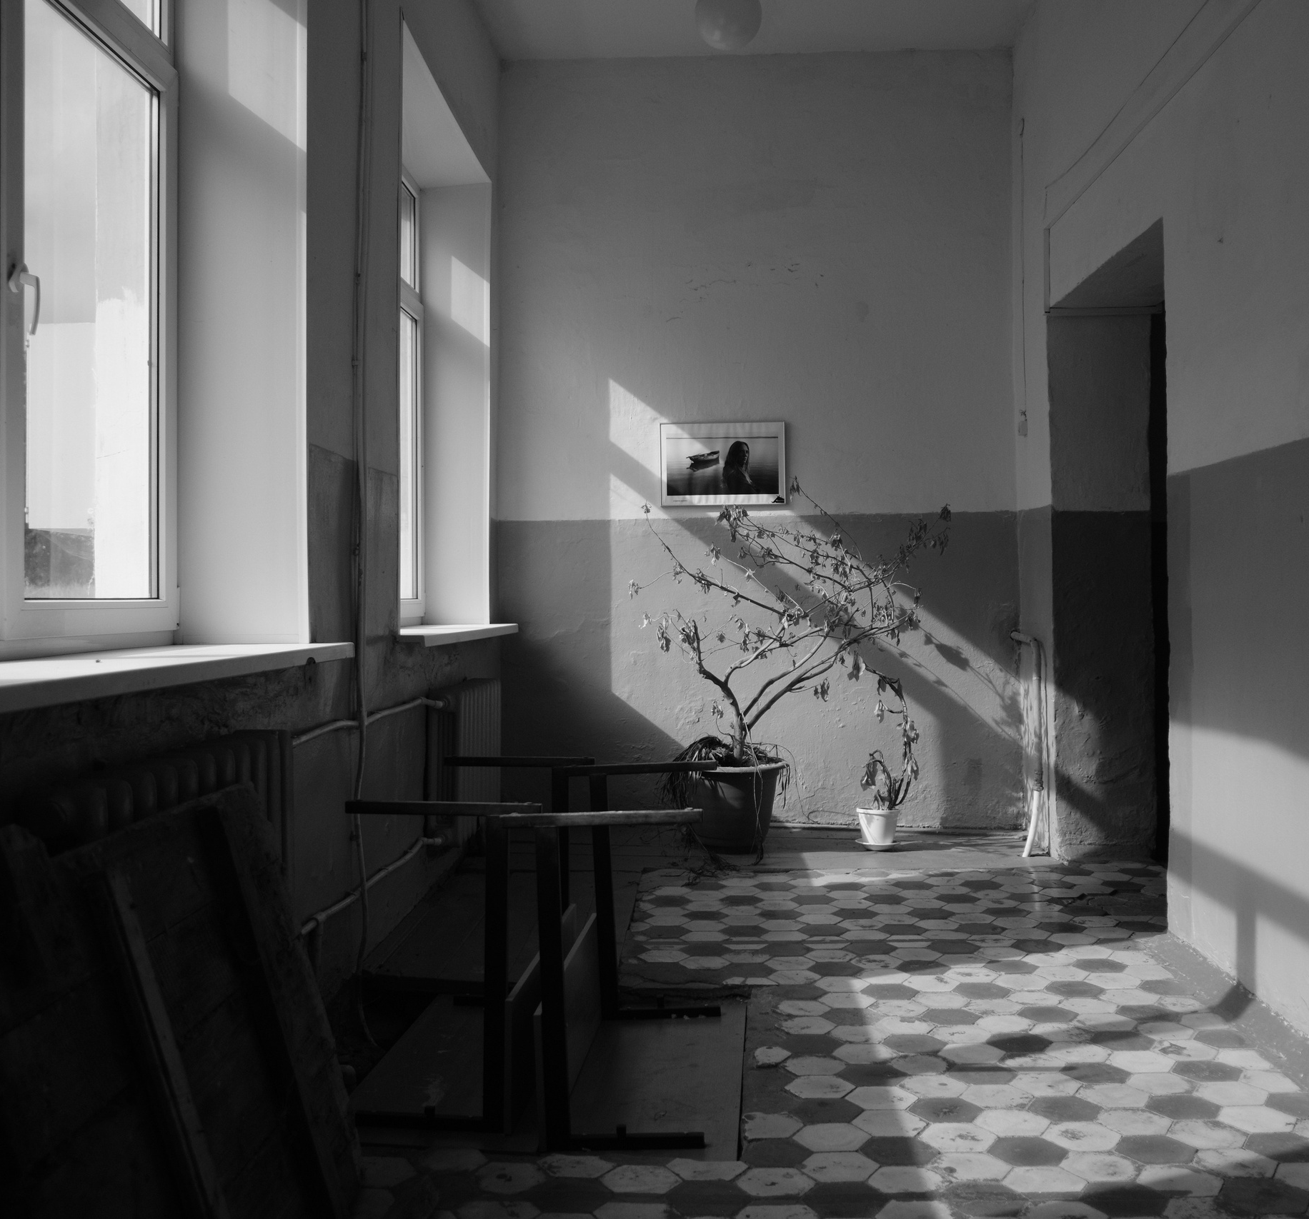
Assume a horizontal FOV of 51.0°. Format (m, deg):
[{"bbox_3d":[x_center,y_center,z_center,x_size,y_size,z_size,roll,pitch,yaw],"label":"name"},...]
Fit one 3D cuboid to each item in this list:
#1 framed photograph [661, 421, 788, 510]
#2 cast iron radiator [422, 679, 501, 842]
[{"bbox_3d":[0.333,-0.697,6.590,0.600,0.405,0.025,-1,0,2],"label":"framed photograph"},{"bbox_3d":[-0.757,0.590,5.490,0.140,0.580,0.880,-1,0,2],"label":"cast iron radiator"}]

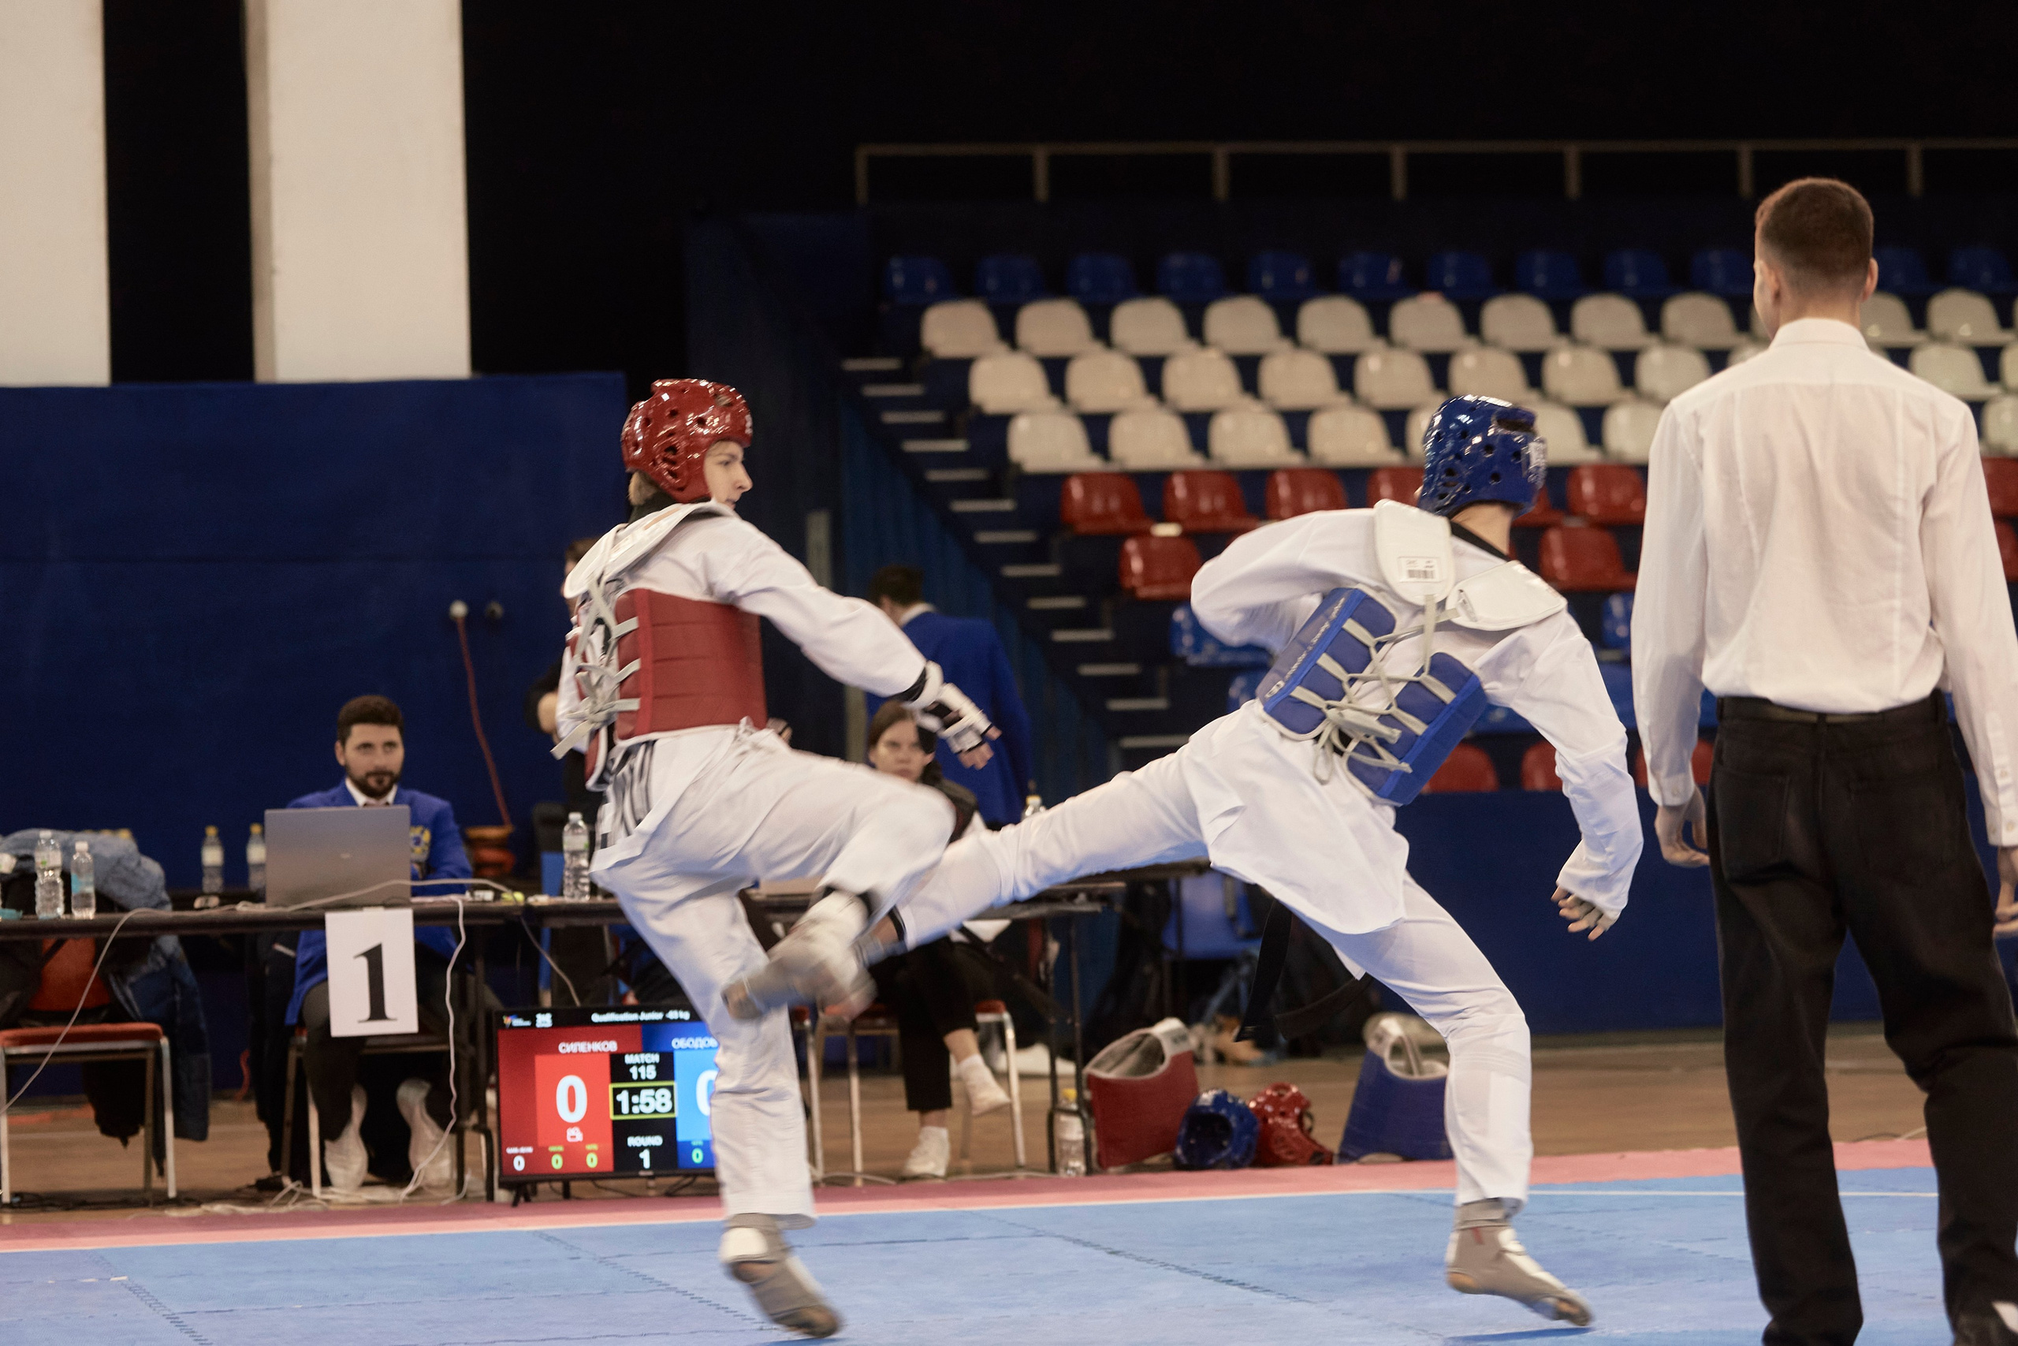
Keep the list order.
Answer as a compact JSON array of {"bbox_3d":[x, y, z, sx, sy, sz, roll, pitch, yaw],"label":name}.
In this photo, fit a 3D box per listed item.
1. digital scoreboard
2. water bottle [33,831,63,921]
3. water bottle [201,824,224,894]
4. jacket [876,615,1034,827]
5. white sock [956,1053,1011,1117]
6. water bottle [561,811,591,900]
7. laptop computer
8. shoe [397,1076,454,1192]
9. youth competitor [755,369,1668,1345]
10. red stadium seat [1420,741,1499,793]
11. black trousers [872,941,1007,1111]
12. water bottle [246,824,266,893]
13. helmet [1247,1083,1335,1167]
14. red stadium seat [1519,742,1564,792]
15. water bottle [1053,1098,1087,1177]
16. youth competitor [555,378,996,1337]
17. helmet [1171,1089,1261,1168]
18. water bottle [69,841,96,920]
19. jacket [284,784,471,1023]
[{"bbox_3d":[-0.915,1.048,14.050,0.730,0.440,0.090,-1,-2,-12],"label":"digital scoreboard"},{"bbox_3d":[-2.363,0.497,13.800,0.068,0.222,0.068,-1,-2,-13],"label":"water bottle"},{"bbox_3d":[-2.559,0.602,18.000,0.064,0.222,0.064,-2,-2,0],"label":"water bottle"},{"bbox_3d":[-0.173,0.143,17.800,0.480,0.710,0.290,-1,-2,-27],"label":"jacket"},{"bbox_3d":[-0.059,1.066,14.450,0.100,0.125,0.250,-18,5,-28],"label":"white sock"},{"bbox_3d":[-1.108,0.466,14.350,0.068,0.222,0.068,-1,-2,-13],"label":"water bottle"},{"bbox_3d":[-1.647,0.452,13.749,0.360,0.237,0.280,-1,-2,-7],"label":"laptop computer"},{"bbox_3d":[-1.535,1.213,14.750,0.130,0.280,0.250,-1,-2,-9],"label":"shoe"},{"bbox_3d":[0.309,0.320,9.600,1.530,1.570,0.700,-1,-2,-7],"label":"youth competitor"},{"bbox_3d":[1.988,0.467,24.299,0.420,0.360,0.420,-1,-2,-12],"label":"red stadium seat"},{"bbox_3d":[-0.207,0.924,14.850,0.380,0.500,0.580,-1,-2,-12],"label":"black trousers"},{"bbox_3d":[-2.359,0.581,17.600,0.068,0.220,0.068,-1,-2,-13],"label":"water bottle"},{"bbox_3d":[0.725,1.176,14.600,0.250,0.225,0.200,-2,-2,-6],"label":"helmet"},{"bbox_3d":[2.487,0.460,24.299,0.420,0.360,0.420,-1,-2,-12],"label":"red stadium seat"},{"bbox_3d":[0.160,1.181,14.420,0.066,0.224,0.066,-2,-2,0],"label":"water bottle"},{"bbox_3d":[-0.416,0.328,9.970,0.740,1.660,0.540,-1,-2,-24],"label":"youth competitor"},{"bbox_3d":[0.540,1.184,14.600,0.200,0.208,0.230,-2,-2,19],"label":"helmet"},{"bbox_3d":[-2.208,0.494,13.360,0.058,0.188,0.058,-2,-2,0],"label":"water bottle"},{"bbox_3d":[-1.645,0.601,14.600,0.500,0.640,0.420,-1,-2,-10],"label":"jacket"}]

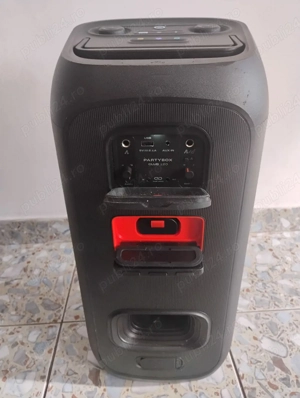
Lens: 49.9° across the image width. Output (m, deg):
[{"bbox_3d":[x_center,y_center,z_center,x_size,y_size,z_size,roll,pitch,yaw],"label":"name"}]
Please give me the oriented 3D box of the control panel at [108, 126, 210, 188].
[{"bbox_3d":[0.011,-0.052,0.396,0.119,0.084,0.030,0,28,2],"label":"control panel"}]

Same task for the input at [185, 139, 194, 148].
[{"bbox_3d":[0.049,-0.068,0.393,0.011,0.011,0.007,0,28,2],"label":"input"}]

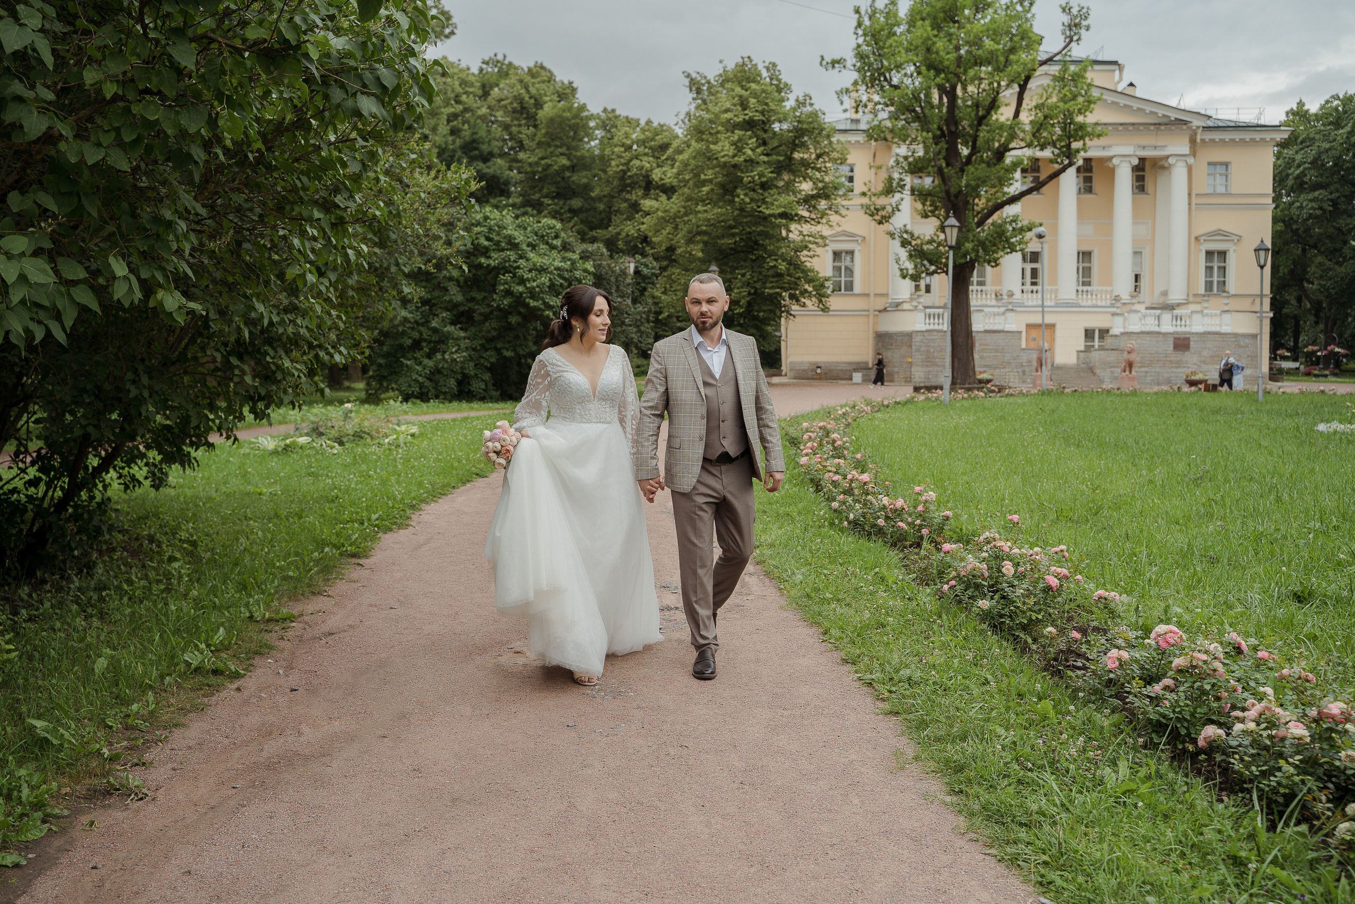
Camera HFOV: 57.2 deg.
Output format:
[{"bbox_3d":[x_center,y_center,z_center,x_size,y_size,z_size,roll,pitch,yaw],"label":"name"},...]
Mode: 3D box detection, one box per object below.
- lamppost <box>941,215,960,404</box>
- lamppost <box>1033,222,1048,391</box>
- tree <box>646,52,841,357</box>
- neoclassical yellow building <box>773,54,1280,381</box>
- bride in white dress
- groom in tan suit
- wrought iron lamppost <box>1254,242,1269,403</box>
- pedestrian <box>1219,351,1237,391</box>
[{"bbox_3d":[7.917,-4.108,36.000,0.500,5.500,0.500,1,2,0],"label":"lamppost"},{"bbox_3d":[14.618,-5.791,50.000,0.480,6.600,0.480,-2,2,0],"label":"lamppost"},{"bbox_3d":[3.546,-12.277,64.500,10.200,16.400,10.000,1,2,0],"label":"tree"},{"bbox_3d":[18.700,-13.200,70.800,26.000,18.500,20.000,1,2,4],"label":"neoclassical yellow building"},{"bbox_3d":[-0.455,0.125,5.420,0.780,1.720,0.720,0,2,-9],"label":"bride in white dress"},{"bbox_3d":[0.142,0.085,5.480,0.650,1.760,0.620,0,2,-3],"label":"groom in tan suit"},{"bbox_3d":[19.291,-4.312,41.000,0.520,5.450,0.520,0,2,0],"label":"wrought iron lamppost"},{"bbox_3d":[23.446,-3.453,53.000,0.600,1.720,0.550,-1,3,-30],"label":"pedestrian"}]

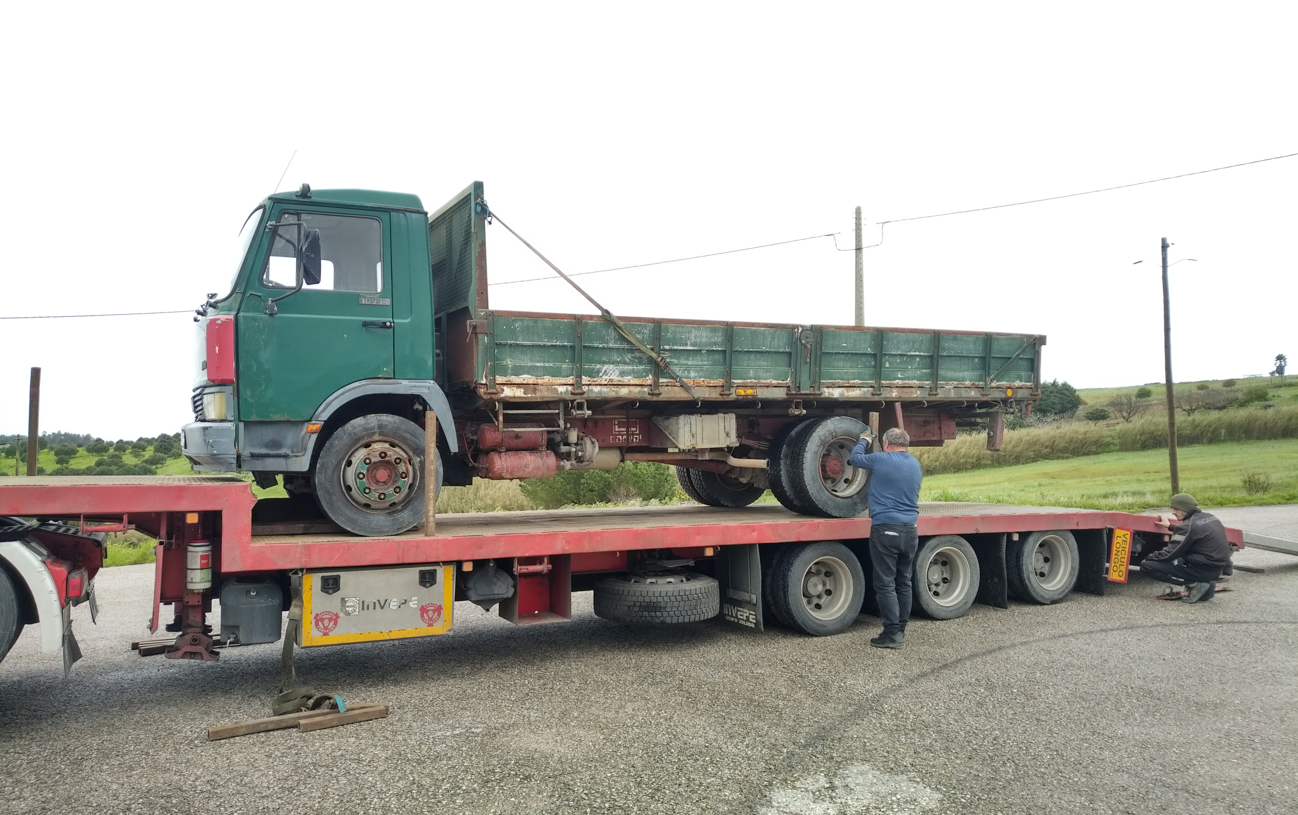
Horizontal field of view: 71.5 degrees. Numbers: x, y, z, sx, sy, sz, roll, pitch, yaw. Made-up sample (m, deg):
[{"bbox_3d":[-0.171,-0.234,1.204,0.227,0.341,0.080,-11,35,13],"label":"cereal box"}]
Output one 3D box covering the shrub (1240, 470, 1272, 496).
[{"bbox_3d":[17.526,2.180,26.000,0.960,0.760,0.900,0,-3,0],"label":"shrub"}]

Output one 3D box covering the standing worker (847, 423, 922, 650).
[{"bbox_3d":[1.838,1.002,6.980,0.560,1.660,0.470,1,-3,-22],"label":"standing worker"}]

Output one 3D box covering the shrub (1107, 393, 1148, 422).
[{"bbox_3d":[45.102,0.048,85.000,4.000,2.800,3.600,0,-3,0],"label":"shrub"}]

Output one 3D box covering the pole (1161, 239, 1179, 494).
[{"bbox_3d":[14.750,-1.148,25.500,0.230,7.250,0.230,-1,-3,0],"label":"pole"}]

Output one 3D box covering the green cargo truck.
[{"bbox_3d":[-0.048,-0.274,7.987,7.290,2.420,2.400,0,-1,-27],"label":"green cargo truck"}]

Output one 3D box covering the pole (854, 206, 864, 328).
[{"bbox_3d":[5.618,-1.337,24.000,0.360,8.000,0.300,0,-3,0],"label":"pole"}]

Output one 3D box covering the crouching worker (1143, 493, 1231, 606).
[{"bbox_3d":[5.179,1.329,8.650,0.820,1.000,0.540,-2,-4,37],"label":"crouching worker"}]

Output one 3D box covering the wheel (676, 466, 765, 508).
[{"bbox_3d":[0.720,0.621,9.200,0.810,0.810,0.460,1,-3,-27],"label":"wheel"}]

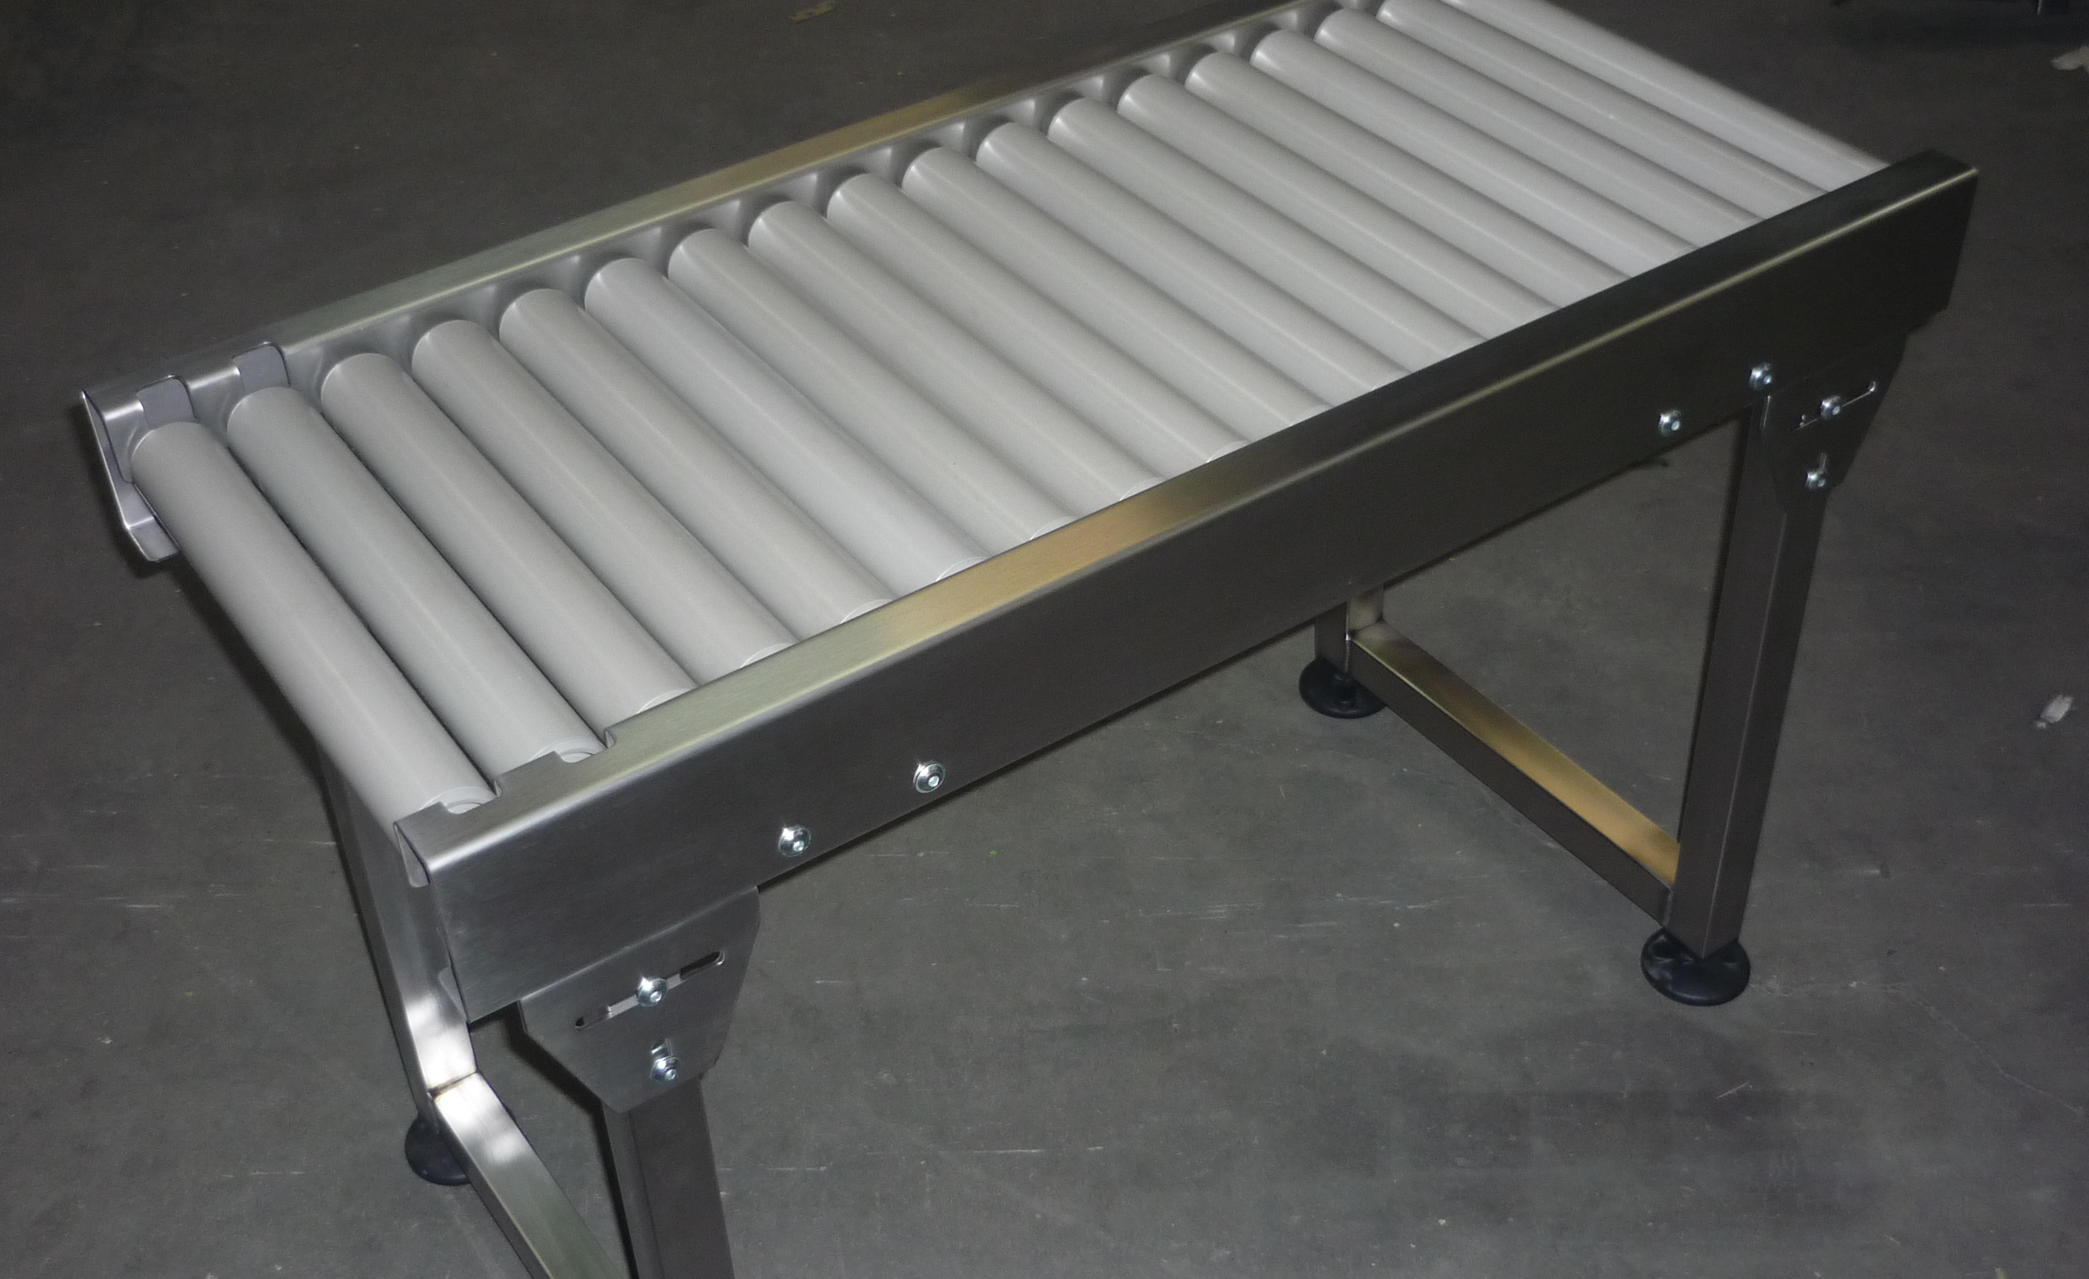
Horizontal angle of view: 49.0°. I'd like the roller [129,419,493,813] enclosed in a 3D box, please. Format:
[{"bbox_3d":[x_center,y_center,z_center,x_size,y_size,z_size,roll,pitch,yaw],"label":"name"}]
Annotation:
[{"bbox_3d":[-0.370,-0.006,1.141,0.050,0.050,0.371,-25,44,-25],"label":"roller"}]

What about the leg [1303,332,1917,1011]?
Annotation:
[{"bbox_3d":[0.372,-0.070,1.749,0.125,0.577,0.499,-25,44,-25],"label":"leg"}]

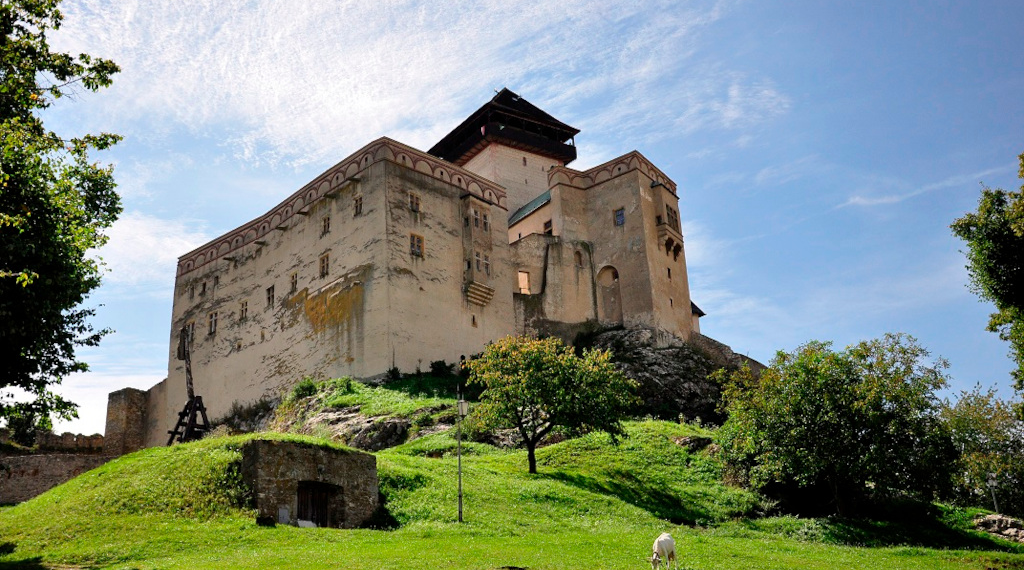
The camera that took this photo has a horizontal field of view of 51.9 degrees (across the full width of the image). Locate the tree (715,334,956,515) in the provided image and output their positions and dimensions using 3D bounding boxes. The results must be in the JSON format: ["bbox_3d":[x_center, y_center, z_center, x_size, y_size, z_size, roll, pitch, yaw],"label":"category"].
[{"bbox_3d":[11.963,5.196,38.870,8.600,6.600,8.000,-6,-16,17],"label":"tree"}]

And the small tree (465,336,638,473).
[{"bbox_3d":[1.866,5.644,49.645,7.900,6.300,7.400,-2,-15,0],"label":"small tree"}]

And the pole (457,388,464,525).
[{"bbox_3d":[-1.884,6.237,38.452,0.320,5.000,0.320,-2,-15,0],"label":"pole"}]

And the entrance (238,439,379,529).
[{"bbox_3d":[-8.103,7.878,41.204,2.100,3.200,5.700,-15,-21,41],"label":"entrance"}]

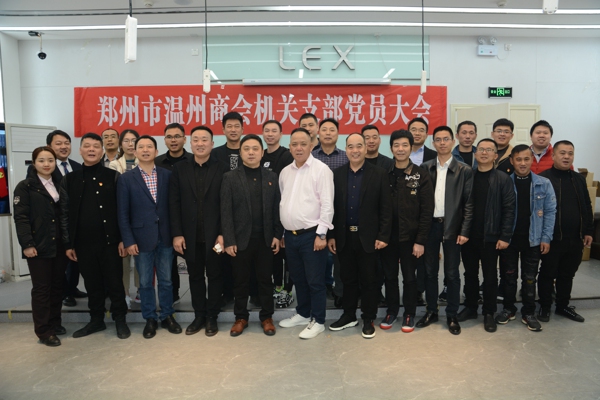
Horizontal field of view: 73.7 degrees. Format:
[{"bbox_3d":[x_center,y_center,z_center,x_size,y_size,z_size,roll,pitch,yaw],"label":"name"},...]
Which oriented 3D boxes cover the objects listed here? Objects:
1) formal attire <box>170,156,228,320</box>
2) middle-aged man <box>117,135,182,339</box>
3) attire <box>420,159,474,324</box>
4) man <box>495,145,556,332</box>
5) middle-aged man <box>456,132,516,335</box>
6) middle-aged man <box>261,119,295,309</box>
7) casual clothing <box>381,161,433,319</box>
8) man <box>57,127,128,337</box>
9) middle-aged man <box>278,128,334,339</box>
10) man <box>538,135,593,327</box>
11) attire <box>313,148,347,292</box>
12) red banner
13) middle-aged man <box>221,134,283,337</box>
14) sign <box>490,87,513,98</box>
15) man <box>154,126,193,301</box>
[{"bbox_3d":[-0.867,0.348,3.487,0.510,1.447,0.300,-2,5,-12],"label":"formal attire"},{"bbox_3d":[-1.289,0.291,3.404,0.540,1.673,0.350,-1,2,-20],"label":"middle-aged man"},{"bbox_3d":[1.238,0.323,3.358,0.480,1.356,0.310,0,2,32],"label":"attire"},{"bbox_3d":[2.019,0.331,3.581,0.500,1.642,0.340,3,6,36],"label":"man"},{"bbox_3d":[1.627,0.300,3.489,0.500,1.658,0.320,2,6,30],"label":"middle-aged man"},{"bbox_3d":[-0.242,0.113,3.798,0.460,1.754,0.330,-1,2,-5],"label":"middle-aged man"},{"bbox_3d":[0.948,0.349,3.560,0.520,1.394,0.300,2,5,22],"label":"casual clothing"},{"bbox_3d":[-1.759,0.298,3.441,0.560,1.739,0.340,-2,5,-19],"label":"man"},{"bbox_3d":[0.064,0.283,3.411,0.490,1.765,0.380,2,5,28],"label":"middle-aged man"},{"bbox_3d":[2.522,0.290,3.785,0.550,1.692,0.360,3,5,30],"label":"man"},{"bbox_3d":[0.287,0.221,3.893,0.460,1.472,0.290,0,5,3],"label":"attire"},{"bbox_3d":[-0.531,-1.213,5.450,5.060,0.680,0.030,-1,5,-2],"label":"red banner"},{"bbox_3d":[-0.412,0.300,3.473,0.540,1.721,0.340,-1,5,-7],"label":"middle-aged man"},{"bbox_3d":[2.709,-1.449,5.400,0.330,0.145,0.035,-1,2,-1],"label":"sign"},{"bbox_3d":[-1.235,0.128,3.937,0.500,1.761,0.320,-1,5,-15],"label":"man"}]

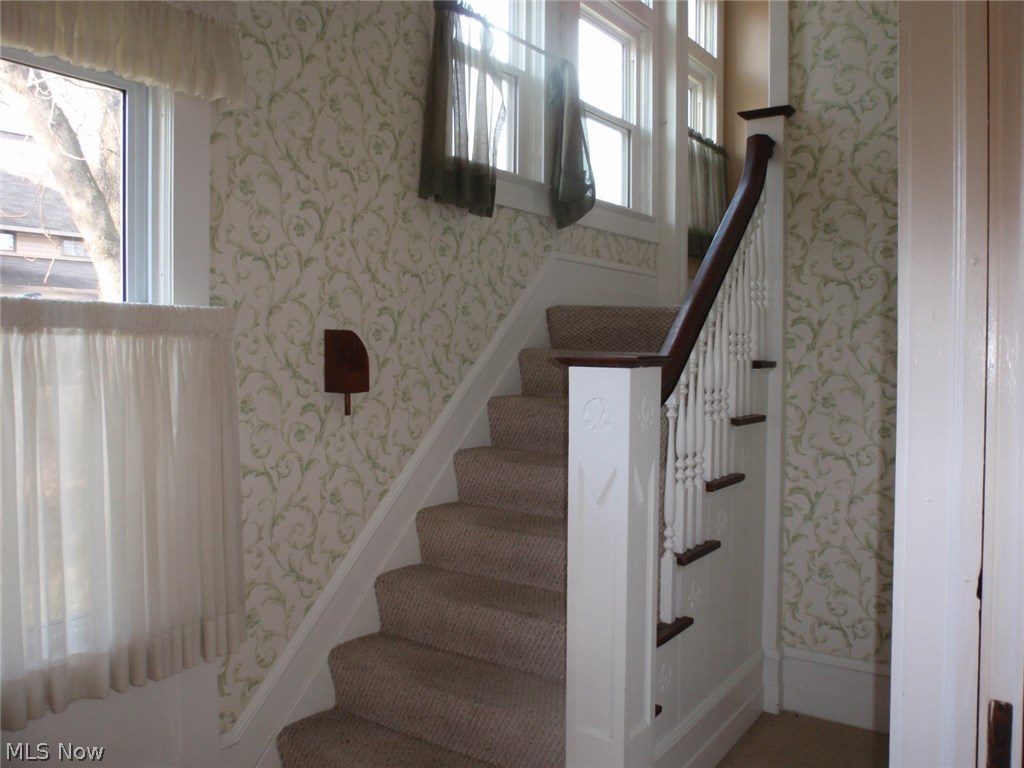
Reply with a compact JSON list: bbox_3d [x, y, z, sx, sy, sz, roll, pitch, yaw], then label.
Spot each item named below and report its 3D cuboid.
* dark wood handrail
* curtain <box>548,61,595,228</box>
[{"bbox_3d":[0.664,-0.422,2.726,0.071,0.139,1.426,2,45,35],"label":"dark wood handrail"},{"bbox_3d":[0.274,-1.105,3.807,0.089,0.723,0.277,2,3,35],"label":"curtain"}]

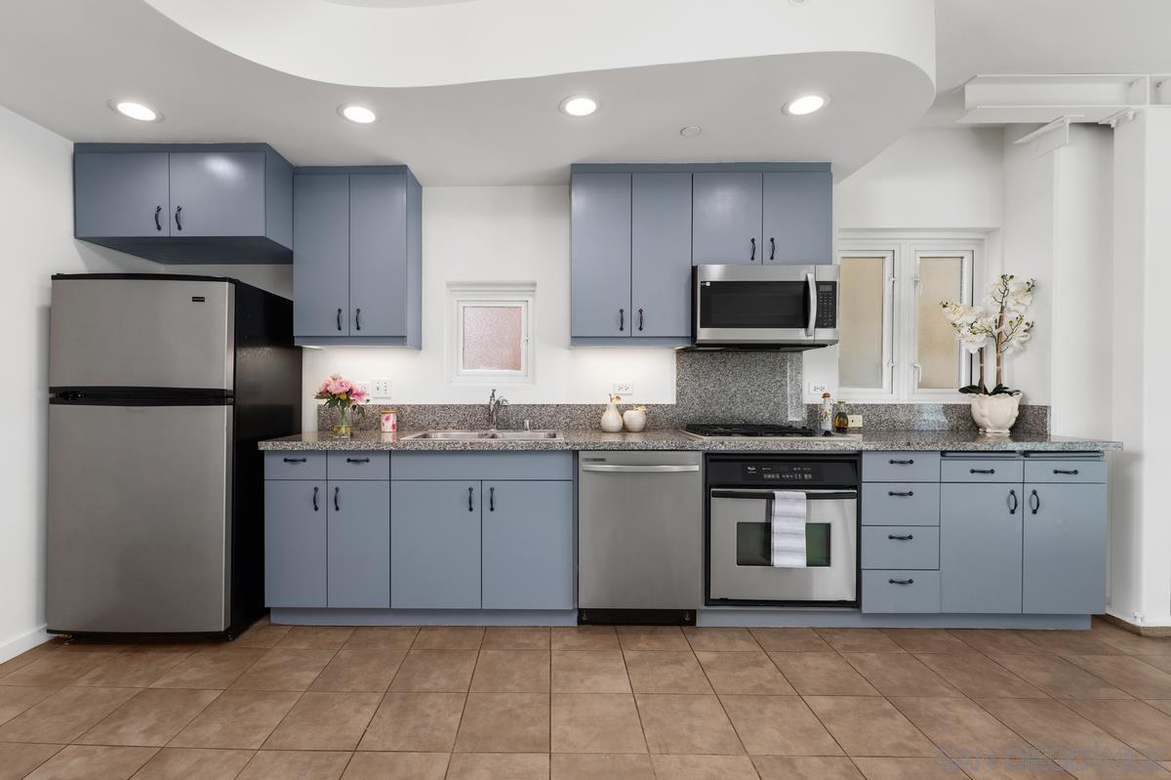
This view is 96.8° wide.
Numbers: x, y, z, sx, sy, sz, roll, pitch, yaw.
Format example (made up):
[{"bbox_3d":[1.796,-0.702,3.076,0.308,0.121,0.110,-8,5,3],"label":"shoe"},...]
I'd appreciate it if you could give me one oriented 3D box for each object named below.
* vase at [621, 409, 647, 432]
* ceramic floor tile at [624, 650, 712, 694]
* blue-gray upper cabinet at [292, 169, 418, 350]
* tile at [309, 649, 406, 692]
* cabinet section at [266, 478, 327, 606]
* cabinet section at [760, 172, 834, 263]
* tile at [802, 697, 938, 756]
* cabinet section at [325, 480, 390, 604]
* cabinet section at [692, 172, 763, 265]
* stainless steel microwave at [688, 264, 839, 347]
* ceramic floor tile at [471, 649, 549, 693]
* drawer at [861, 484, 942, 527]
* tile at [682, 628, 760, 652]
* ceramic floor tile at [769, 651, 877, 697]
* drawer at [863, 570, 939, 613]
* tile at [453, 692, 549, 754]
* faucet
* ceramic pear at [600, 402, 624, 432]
[{"bbox_3d":[0.286,0.179,3.080,0.139,0.138,0.139,0,0,-1],"label":"vase"},{"bbox_3d":[0.336,1.185,2.180,0.322,0.010,0.326,0,0,-1],"label":"ceramic floor tile"},{"bbox_3d":[-1.260,-0.717,2.945,0.608,0.965,0.330,0,1,-2],"label":"blue-gray upper cabinet"},{"bbox_3d":[-0.942,1.184,2.196,0.319,0.010,0.322,0,1,-2],"label":"tile"},{"bbox_3d":[-1.427,0.753,2.800,0.305,0.628,0.480,0,1,-1],"label":"cabinet section"},{"bbox_3d":[1.134,-0.920,2.935,0.375,0.496,0.300,0,1,-1],"label":"cabinet section"},{"bbox_3d":[1.010,1.200,1.859,0.324,0.012,0.333,0,0,-1],"label":"tile"},{"bbox_3d":[-1.117,0.753,2.795,0.311,0.626,0.480,0,1,-1],"label":"cabinet section"},{"bbox_3d":[0.760,-0.921,2.940,0.377,0.497,0.300,0,1,-1],"label":"cabinet section"},{"bbox_3d":[0.972,-0.446,2.955,0.760,0.430,0.410,0,0,0],"label":"stainless steel microwave"},{"bbox_3d":[-0.306,1.184,2.187,0.318,0.012,0.318,0,0,0],"label":"ceramic floor tile"},{"bbox_3d":[1.508,0.544,2.715,0.375,0.205,0.450,0,1,-1],"label":"drawer"},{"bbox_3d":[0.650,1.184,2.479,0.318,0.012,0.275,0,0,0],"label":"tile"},{"bbox_3d":[0.977,1.185,2.168,0.322,0.010,0.326,0,0,-1],"label":"ceramic floor tile"},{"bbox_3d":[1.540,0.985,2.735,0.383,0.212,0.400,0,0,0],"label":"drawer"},{"bbox_3d":[-0.284,1.189,1.866,0.320,0.010,0.325,0,1,-2],"label":"tile"},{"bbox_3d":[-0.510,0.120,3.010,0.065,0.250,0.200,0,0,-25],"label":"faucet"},{"bbox_3d":[0.155,0.159,3.080,0.132,0.178,0.132,0,0,-1],"label":"ceramic pear"}]

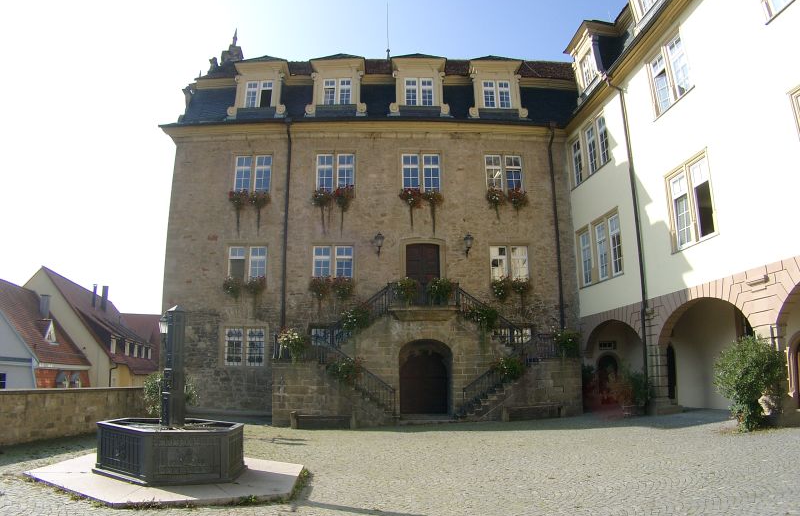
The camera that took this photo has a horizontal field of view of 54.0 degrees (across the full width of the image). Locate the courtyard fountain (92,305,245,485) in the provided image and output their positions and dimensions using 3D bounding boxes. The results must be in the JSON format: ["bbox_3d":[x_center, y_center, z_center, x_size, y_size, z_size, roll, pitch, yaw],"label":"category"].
[{"bbox_3d":[-3.550,2.098,12.325,2.250,2.700,2.050,4,-10,-28],"label":"courtyard fountain"}]

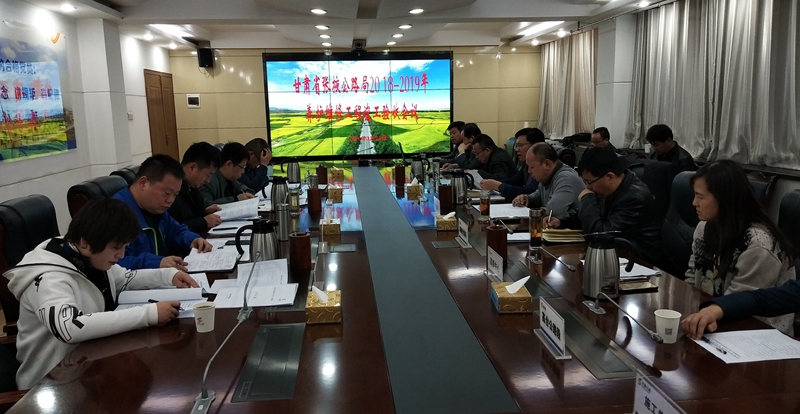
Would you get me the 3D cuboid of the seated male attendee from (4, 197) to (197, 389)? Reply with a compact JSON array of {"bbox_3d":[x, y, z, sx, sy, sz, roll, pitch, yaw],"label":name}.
[{"bbox_3d":[-1.013,0.536,2.108,0.680,1.170,0.550,0,9,5],"label":"seated male attendee"}]

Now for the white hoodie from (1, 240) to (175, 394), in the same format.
[{"bbox_3d":[-1.097,0.379,2.091,0.580,0.560,0.600,-3,9,-8],"label":"white hoodie"}]

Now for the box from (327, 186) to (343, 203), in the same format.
[{"bbox_3d":[-0.532,-0.131,4.960,0.112,0.056,0.168,-2,9,-5],"label":"box"}]

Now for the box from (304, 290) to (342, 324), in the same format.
[{"bbox_3d":[-0.256,0.341,2.047,0.112,0.056,0.168,-2,9,-5],"label":"box"}]

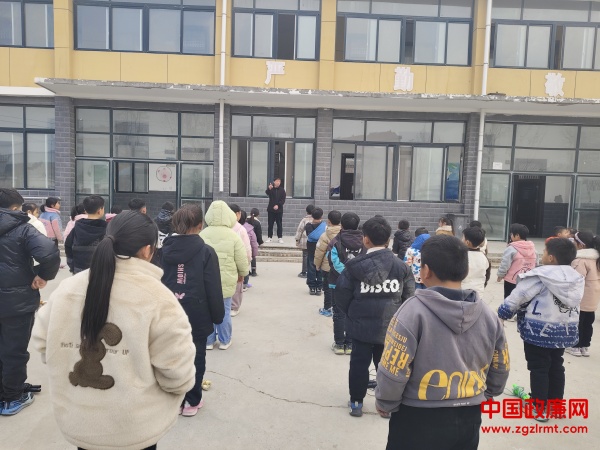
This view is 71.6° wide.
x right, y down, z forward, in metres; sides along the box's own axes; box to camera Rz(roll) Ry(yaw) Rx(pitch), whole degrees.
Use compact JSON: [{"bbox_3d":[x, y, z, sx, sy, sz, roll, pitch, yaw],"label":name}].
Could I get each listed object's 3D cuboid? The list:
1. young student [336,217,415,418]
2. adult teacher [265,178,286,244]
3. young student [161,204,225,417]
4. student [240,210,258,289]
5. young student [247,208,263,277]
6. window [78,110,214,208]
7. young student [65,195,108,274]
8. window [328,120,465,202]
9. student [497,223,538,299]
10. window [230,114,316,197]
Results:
[{"bbox_3d":[0.540,0.653,3.013,0.520,1.421,0.330,1,4,-5],"label":"young student"},{"bbox_3d":[-0.571,-0.366,10.264,0.520,1.629,0.350,2,4,-3],"label":"adult teacher"},{"bbox_3d":[-0.722,0.559,2.762,0.385,1.383,0.270,3,4,18],"label":"young student"},{"bbox_3d":[-0.813,0.383,6.486,0.370,1.219,0.270,2,4,6],"label":"student"},{"bbox_3d":[-0.875,0.320,7.831,0.370,1.282,0.260,2,4,7],"label":"young student"},{"bbox_3d":[-4.353,-1.707,11.688,3.876,2.998,0.120,2,4,-2],"label":"window"},{"bbox_3d":[-1.942,0.428,3.898,0.410,1.415,0.280,2,4,1],"label":"young student"},{"bbox_3d":[2.871,-1.885,12.250,3.908,2.408,0.120,2,4,-2],"label":"window"},{"bbox_3d":[2.730,0.581,5.191,0.400,1.215,0.280,0,4,-24],"label":"student"},{"bbox_3d":[-0.762,-1.923,11.776,2.429,2.314,0.120,2,4,-2],"label":"window"}]

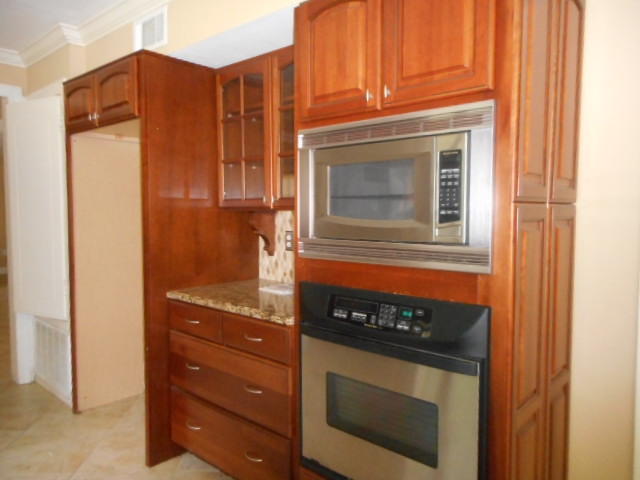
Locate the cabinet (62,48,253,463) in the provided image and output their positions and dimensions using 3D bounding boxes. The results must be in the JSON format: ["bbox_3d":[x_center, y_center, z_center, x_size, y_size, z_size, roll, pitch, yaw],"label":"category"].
[{"bbox_3d":[-1.005,0.083,2.990,0.946,2.162,0.784,3,4,40],"label":"cabinet"}]

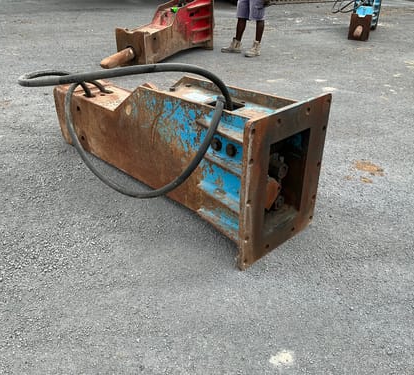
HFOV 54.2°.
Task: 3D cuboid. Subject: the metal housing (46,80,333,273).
[{"bbox_3d":[-0.280,-0.378,2.671,0.562,0.775,2.030,-24,37,-36],"label":"metal housing"}]

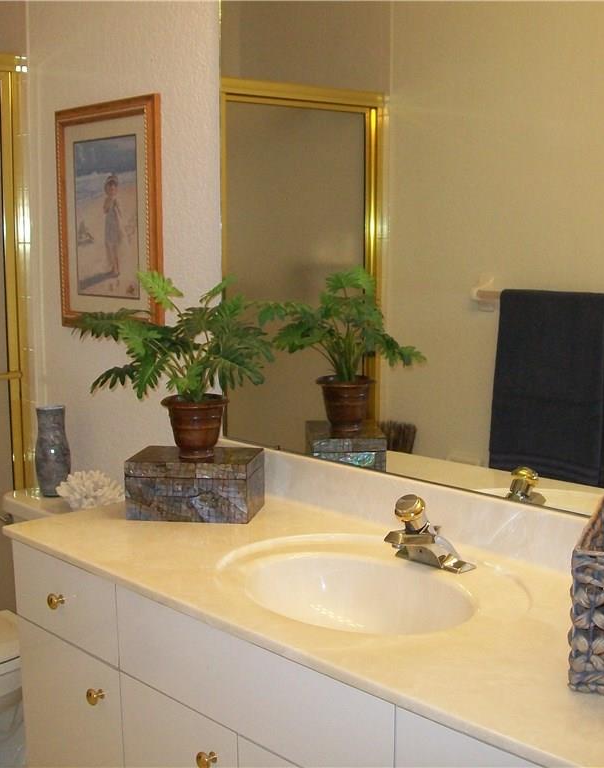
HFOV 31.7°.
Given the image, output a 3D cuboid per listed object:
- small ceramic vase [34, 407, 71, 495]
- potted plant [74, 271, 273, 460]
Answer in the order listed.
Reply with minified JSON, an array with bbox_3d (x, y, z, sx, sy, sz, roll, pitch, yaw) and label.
[{"bbox_3d":[-0.674,0.180,2.857,0.096,0.239,0.096,0,8,5],"label":"small ceramic vase"},{"bbox_3d":[-0.257,-0.039,2.188,0.394,0.380,0.370,0,8,5],"label":"potted plant"}]

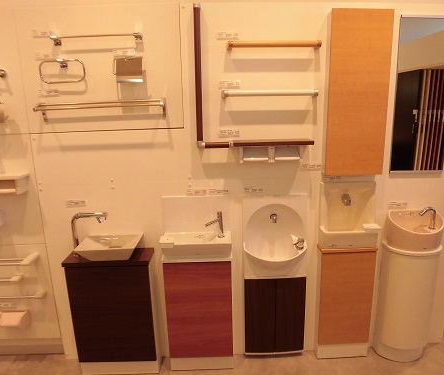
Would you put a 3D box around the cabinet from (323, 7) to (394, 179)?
[{"bbox_3d":[0.682,-0.469,1.788,0.297,0.800,0.114,-1,13,0],"label":"cabinet"}]

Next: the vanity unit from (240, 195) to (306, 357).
[{"bbox_3d":[0.315,0.549,2.017,0.355,1.010,0.133,-2,13,-1],"label":"vanity unit"}]

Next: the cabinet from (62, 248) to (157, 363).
[{"bbox_3d":[-0.609,0.701,2.004,0.458,0.655,0.190,-1,13,0],"label":"cabinet"}]

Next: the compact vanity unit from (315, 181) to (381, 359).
[{"bbox_3d":[0.728,0.509,2.030,0.313,1.095,0.113,-2,13,-1],"label":"compact vanity unit"}]

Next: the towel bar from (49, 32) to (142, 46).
[{"bbox_3d":[-0.623,-0.746,1.743,0.459,0.043,0.065,-1,13,0],"label":"towel bar"}]

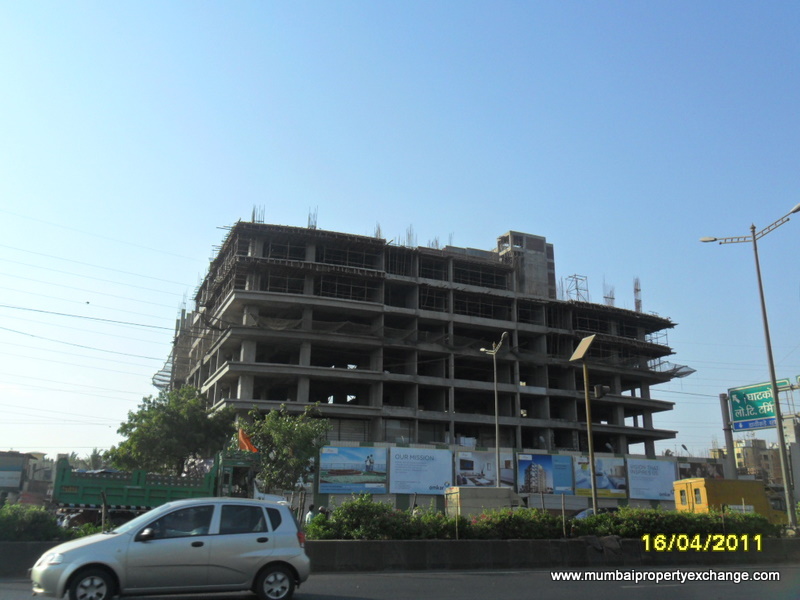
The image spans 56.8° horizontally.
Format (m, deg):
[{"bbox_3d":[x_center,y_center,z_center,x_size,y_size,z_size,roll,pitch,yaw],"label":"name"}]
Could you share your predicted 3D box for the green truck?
[{"bbox_3d":[-6.675,6.013,21.393,6.040,3.000,2.400,6,-17,-16],"label":"green truck"}]

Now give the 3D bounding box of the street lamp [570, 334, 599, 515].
[{"bbox_3d":[5.182,4.020,21.151,0.550,6.250,0.550,10,-19,-30],"label":"street lamp"}]

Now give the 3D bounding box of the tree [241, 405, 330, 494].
[{"bbox_3d":[-5.187,7.817,33.137,4.100,6.330,4.100,6,-17,-16],"label":"tree"}]

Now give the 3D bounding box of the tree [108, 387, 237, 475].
[{"bbox_3d":[-11.084,7.856,35.196,5.700,7.330,5.900,6,-17,-16],"label":"tree"}]

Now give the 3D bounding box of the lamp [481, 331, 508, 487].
[{"bbox_3d":[5.278,7.535,40.038,0.450,11.030,4.400,4,-17,-12],"label":"lamp"}]

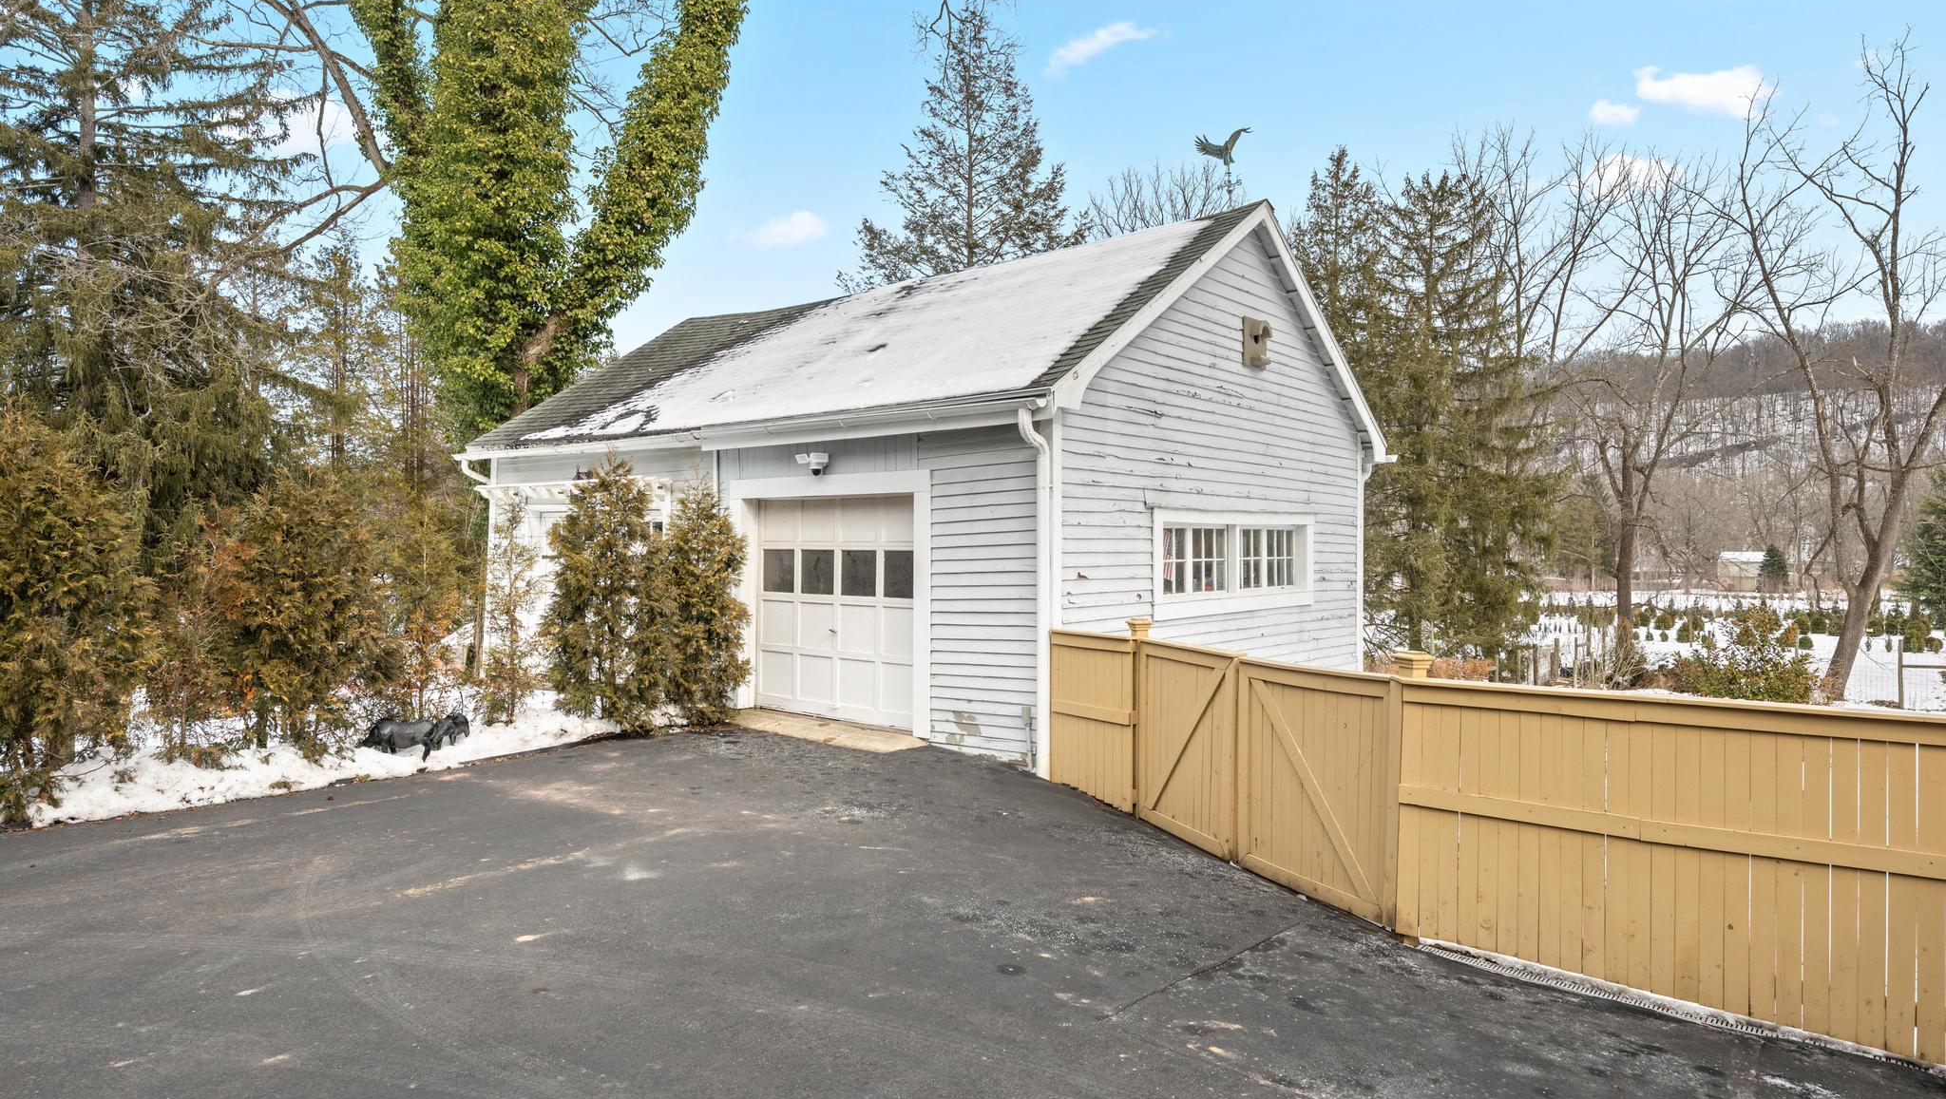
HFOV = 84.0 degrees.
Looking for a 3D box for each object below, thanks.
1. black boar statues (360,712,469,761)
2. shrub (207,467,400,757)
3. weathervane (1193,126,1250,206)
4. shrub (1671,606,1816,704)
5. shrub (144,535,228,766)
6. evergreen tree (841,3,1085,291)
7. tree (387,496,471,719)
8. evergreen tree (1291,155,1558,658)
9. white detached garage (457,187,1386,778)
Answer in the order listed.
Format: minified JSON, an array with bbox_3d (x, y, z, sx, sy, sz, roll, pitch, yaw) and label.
[{"bbox_3d":[-4.280,1.425,8.320,0.830,0.330,0.420,0,0,-16],"label":"black boar statues"},{"bbox_3d":[-5.445,0.514,8.800,1.572,2.364,1.415,0,0,-32],"label":"shrub"},{"bbox_3d":[2.563,-3.940,11.112,0.600,0.840,0.500,0,0,27],"label":"weathervane"},{"bbox_3d":[11.764,1.648,16.500,2.205,1.578,1.984,0,0,35],"label":"shrub"},{"bbox_3d":[-6.107,0.762,8.400,0.650,1.760,0.617,0,0,-36],"label":"shrub"},{"bbox_3d":[-0.209,-5.432,27.000,7.400,16.481,7.400,0,0,0],"label":"evergreen tree"},{"bbox_3d":[-4.726,0.542,9.400,0.740,2.010,0.703,0,0,-27],"label":"tree"},{"bbox_3d":[8.562,-2.509,20.500,5.046,9.976,4.541,0,0,23],"label":"evergreen tree"},{"bbox_3d":[-0.875,-0.906,13.957,9.918,5.455,7.011,0,0,41],"label":"white detached garage"}]

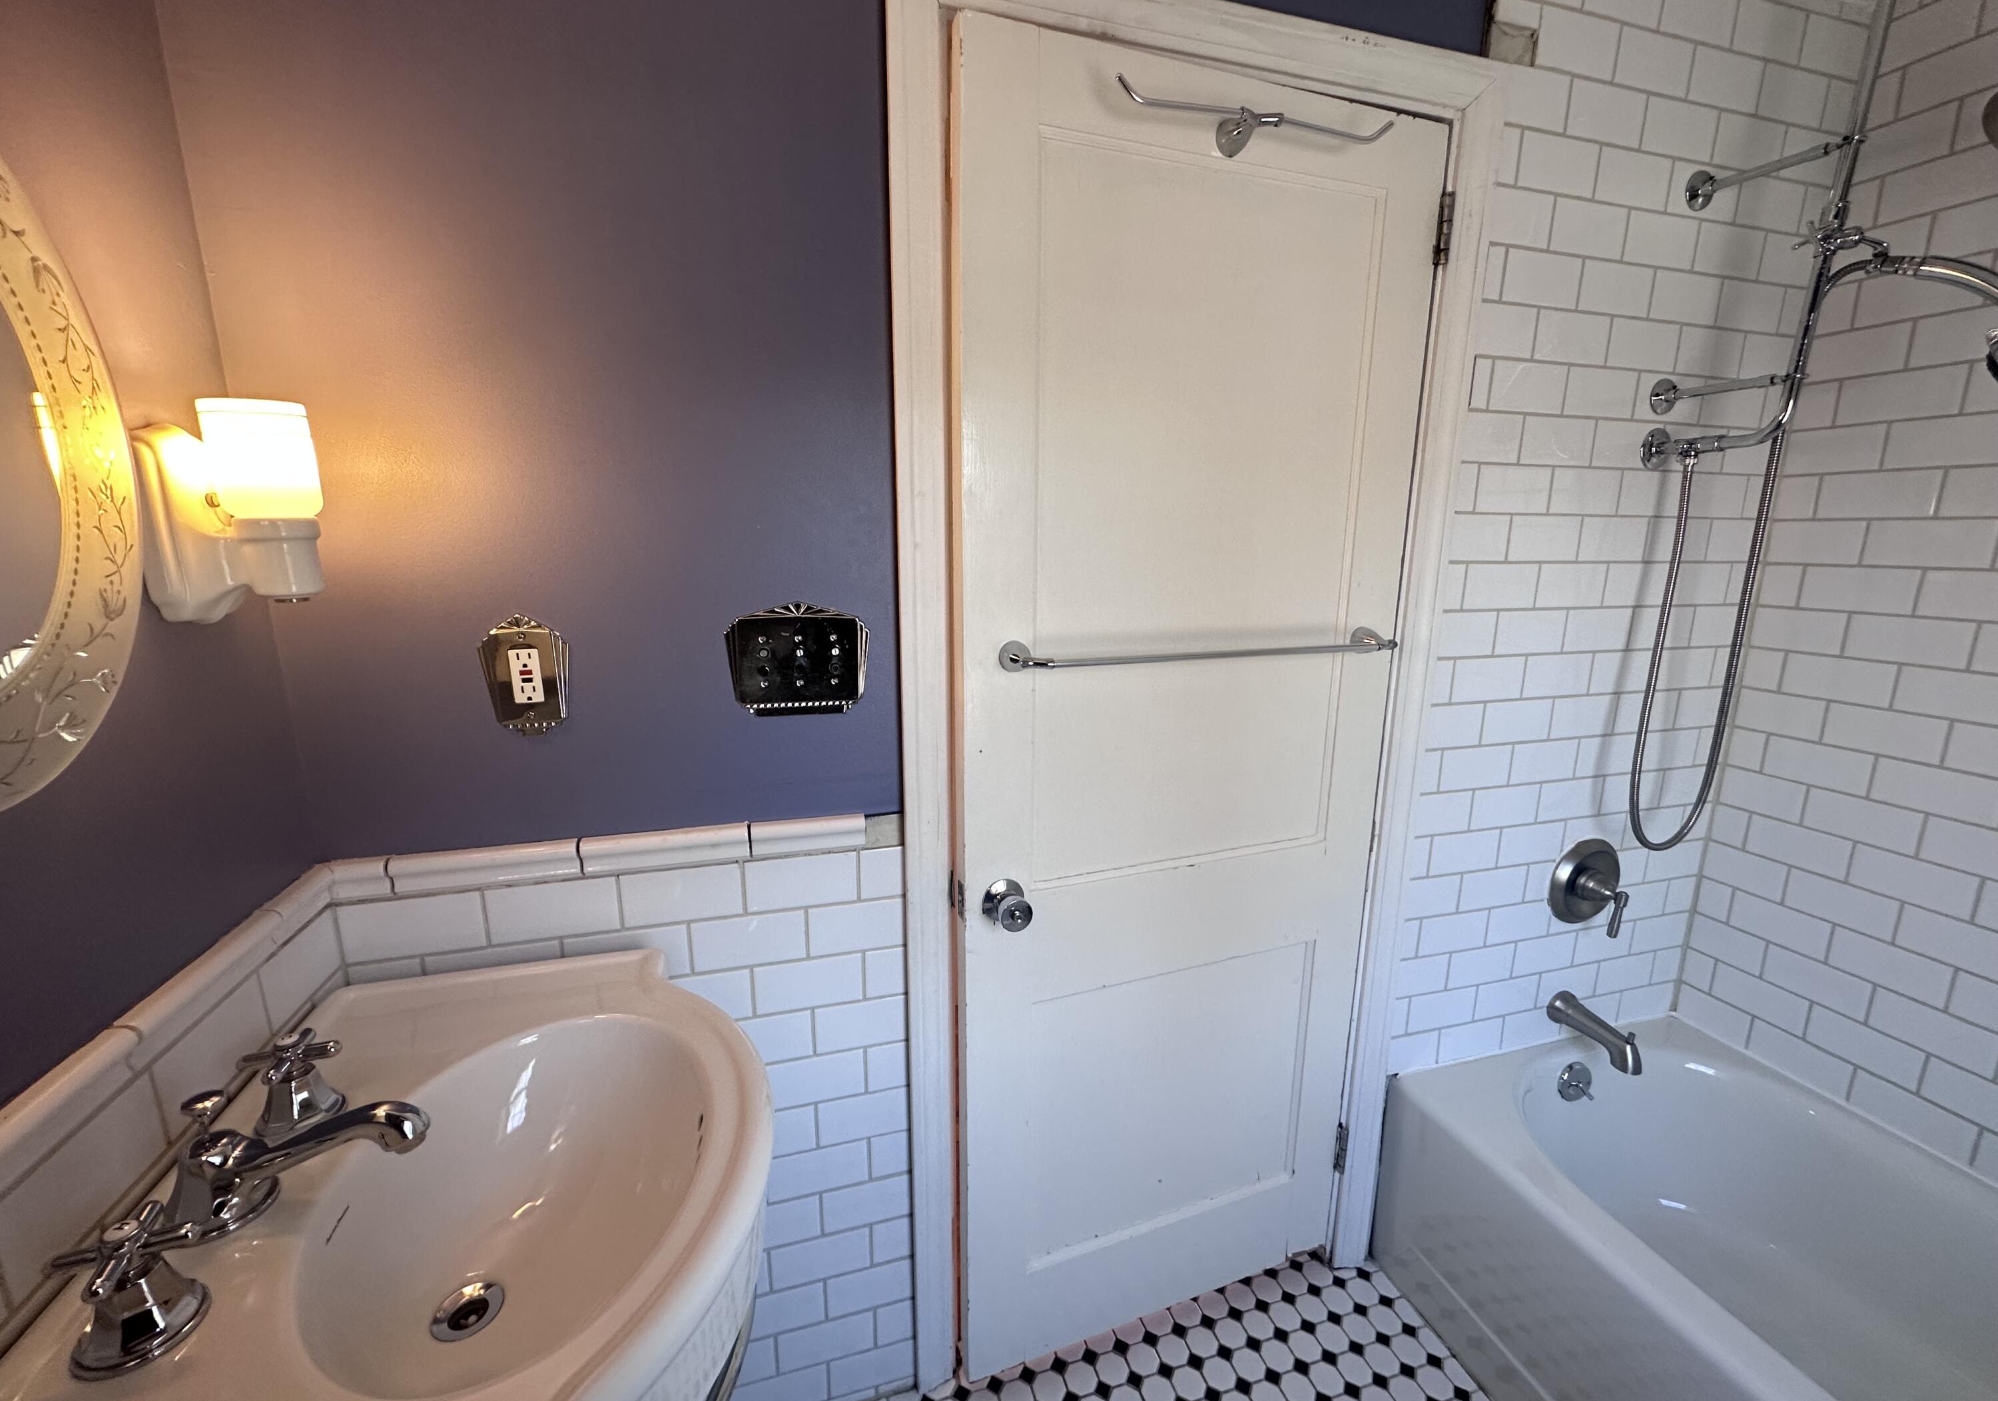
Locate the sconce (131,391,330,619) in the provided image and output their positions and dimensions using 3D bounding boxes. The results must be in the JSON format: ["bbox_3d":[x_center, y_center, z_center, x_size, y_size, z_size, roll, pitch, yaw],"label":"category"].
[{"bbox_3d":[-0.703,-0.174,0.759,0.127,0.200,0.105,-3,13,-17],"label":"sconce"}]

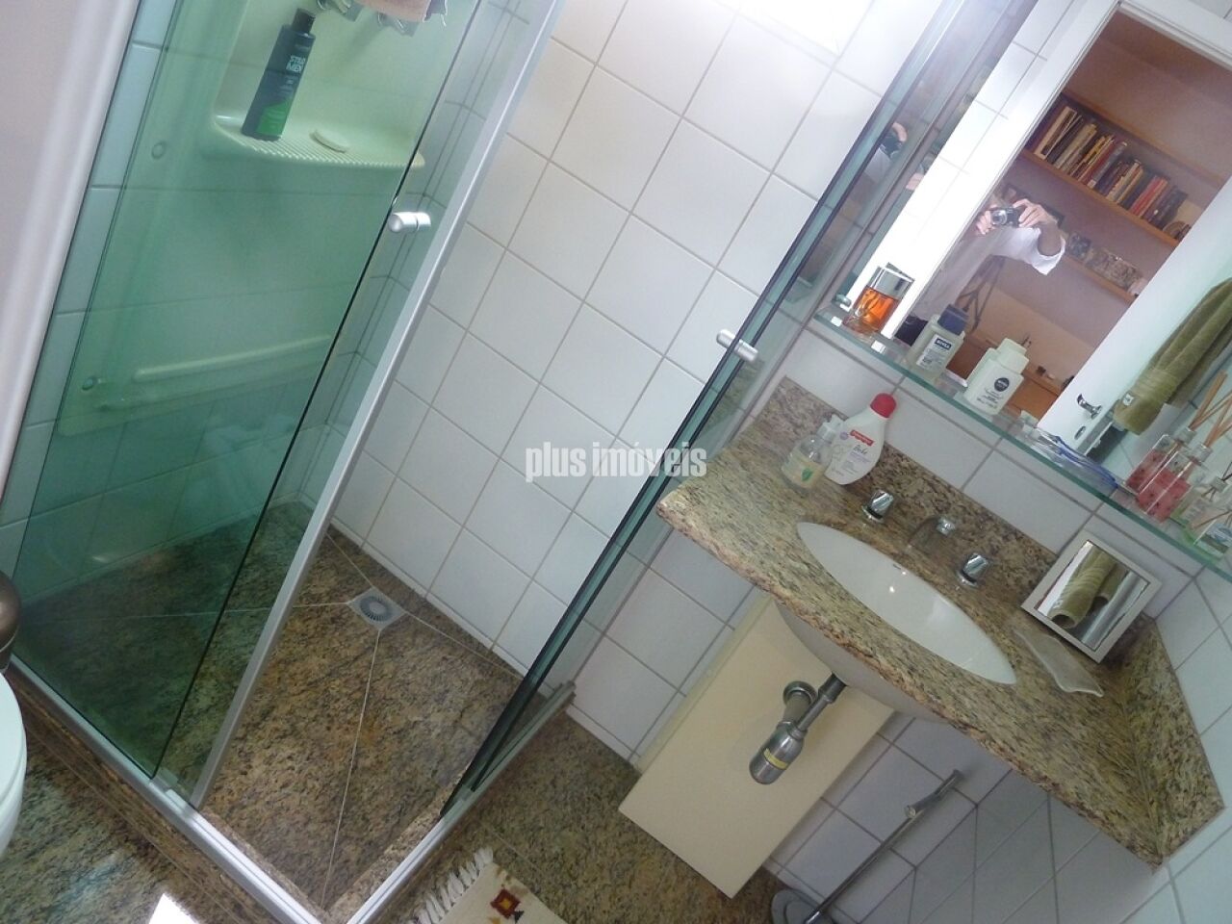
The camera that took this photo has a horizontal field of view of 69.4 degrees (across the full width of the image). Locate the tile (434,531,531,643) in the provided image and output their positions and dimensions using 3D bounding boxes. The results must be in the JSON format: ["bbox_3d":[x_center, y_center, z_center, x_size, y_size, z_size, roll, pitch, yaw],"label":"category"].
[{"bbox_3d":[-0.317,0.288,2.080,0.200,0.200,0.010,36,23,11],"label":"tile"}]

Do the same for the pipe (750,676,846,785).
[{"bbox_3d":[0.328,0.416,1.533,0.075,0.240,0.205,36,23,11],"label":"pipe"}]

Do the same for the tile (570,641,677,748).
[{"bbox_3d":[0.008,0.509,1.961,0.197,0.195,0.010,36,23,11],"label":"tile"}]

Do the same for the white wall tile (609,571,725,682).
[{"bbox_3d":[0.102,0.353,1.886,0.197,0.195,0.010,36,23,11],"label":"white wall tile"}]

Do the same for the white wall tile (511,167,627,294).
[{"bbox_3d":[-0.098,-0.468,1.815,0.200,0.200,0.010,36,23,11],"label":"white wall tile"}]

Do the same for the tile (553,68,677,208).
[{"bbox_3d":[-0.002,-0.628,1.739,0.200,0.200,0.010,36,23,11],"label":"tile"}]

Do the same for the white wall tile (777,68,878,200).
[{"bbox_3d":[0.419,-0.555,1.584,0.200,0.200,0.010,36,23,11],"label":"white wall tile"}]

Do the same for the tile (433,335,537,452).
[{"bbox_3d":[-0.283,-0.144,1.933,0.198,0.198,0.010,35,23,11],"label":"tile"}]

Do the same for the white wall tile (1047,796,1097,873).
[{"bbox_3d":[0.738,0.507,1.364,0.010,0.200,0.200,36,23,11],"label":"white wall tile"}]

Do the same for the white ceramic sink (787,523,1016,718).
[{"bbox_3d":[0.394,0.271,1.384,0.430,0.165,0.320,36,23,11],"label":"white ceramic sink"}]

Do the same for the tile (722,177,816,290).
[{"bbox_3d":[0.317,-0.387,1.626,0.197,0.195,0.010,36,23,11],"label":"tile"}]

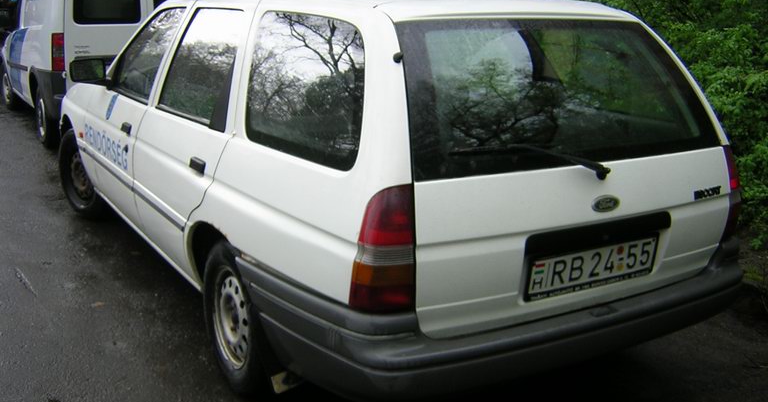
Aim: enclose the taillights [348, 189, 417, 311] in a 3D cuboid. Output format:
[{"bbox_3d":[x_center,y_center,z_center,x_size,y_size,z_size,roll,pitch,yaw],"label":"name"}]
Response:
[{"bbox_3d":[-0.007,0.126,2.096,0.150,0.350,0.145,-7,17,-31],"label":"taillights"}]

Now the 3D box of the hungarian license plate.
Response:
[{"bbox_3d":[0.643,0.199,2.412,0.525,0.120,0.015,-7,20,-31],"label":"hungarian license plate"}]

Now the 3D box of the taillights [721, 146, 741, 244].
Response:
[{"bbox_3d":[1.200,-0.029,2.820,0.150,0.350,0.145,-7,17,-31],"label":"taillights"}]

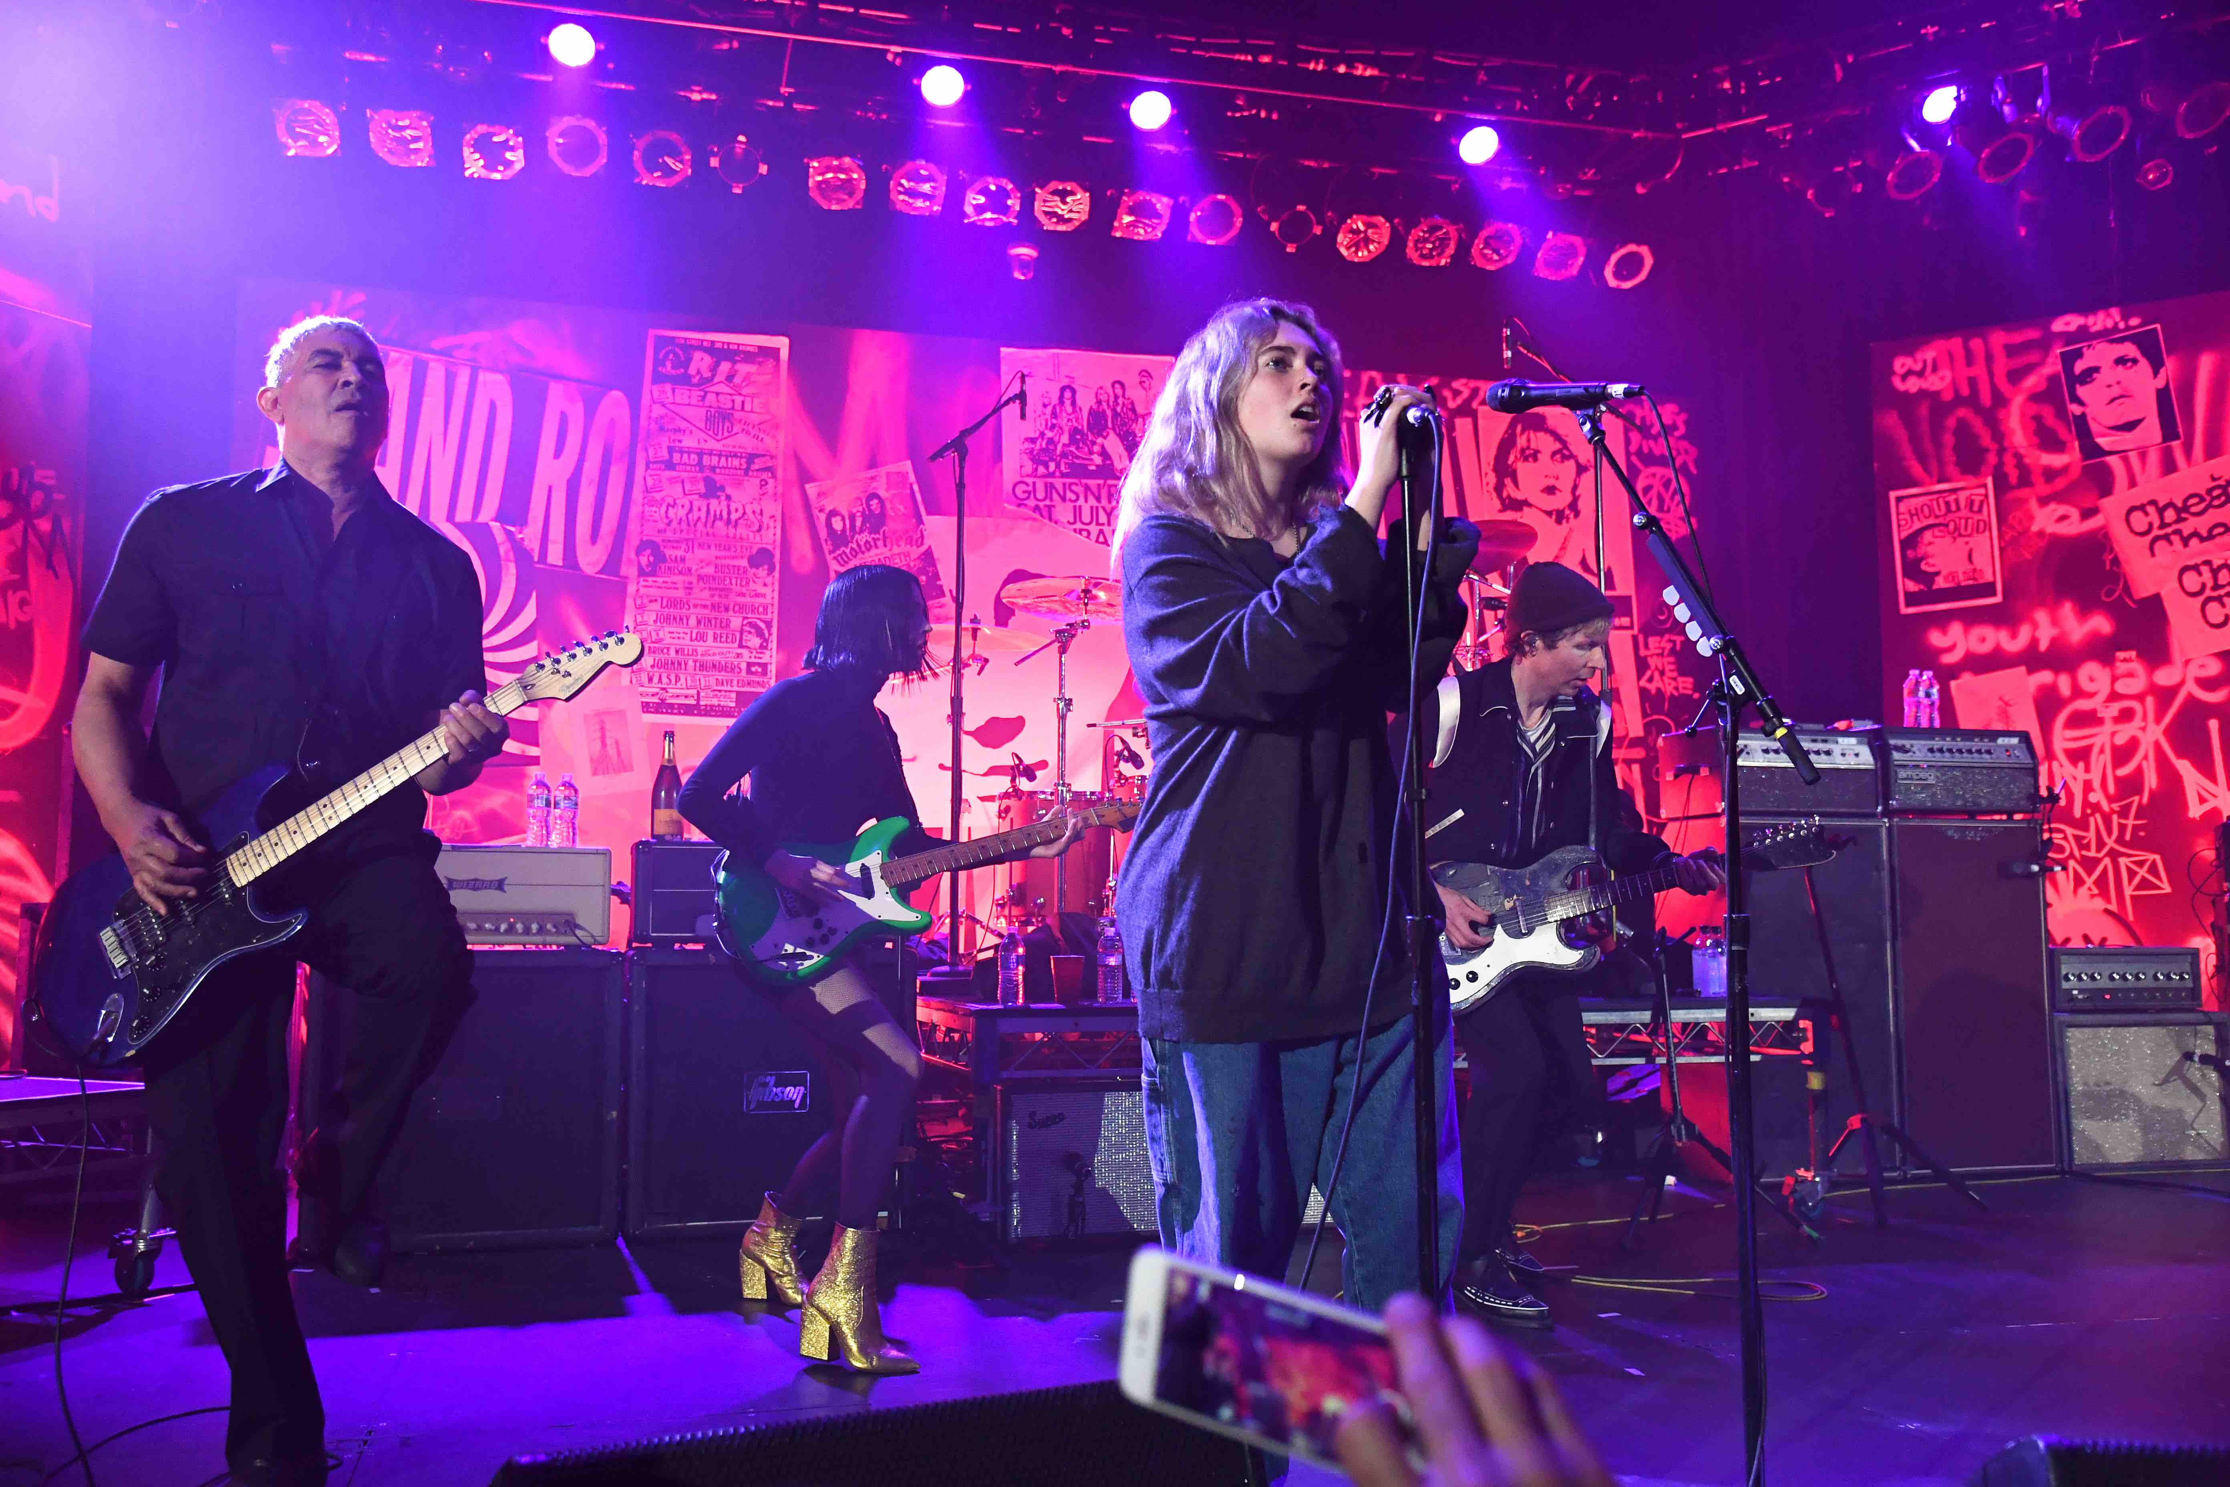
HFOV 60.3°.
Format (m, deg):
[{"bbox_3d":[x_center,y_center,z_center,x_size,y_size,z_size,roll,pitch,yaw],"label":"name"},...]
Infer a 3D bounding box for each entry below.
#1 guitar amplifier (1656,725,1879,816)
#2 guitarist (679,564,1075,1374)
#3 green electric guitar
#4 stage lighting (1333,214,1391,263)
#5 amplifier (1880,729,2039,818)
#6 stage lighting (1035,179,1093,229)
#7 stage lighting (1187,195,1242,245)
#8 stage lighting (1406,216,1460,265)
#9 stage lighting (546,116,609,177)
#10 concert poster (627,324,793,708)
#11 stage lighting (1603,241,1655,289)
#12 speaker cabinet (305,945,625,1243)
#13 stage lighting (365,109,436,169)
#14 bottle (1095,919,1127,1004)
[{"bbox_3d":[2.339,0.110,6.832,0.610,0.300,0.350,1,-6,-14],"label":"guitar amplifier"},{"bbox_3d":[-0.518,0.398,3.900,0.820,1.610,0.620,-3,-7,22],"label":"guitarist"},{"bbox_3d":[-0.331,0.235,3.929,0.990,0.325,0.075,-16,-28,-19],"label":"green electric guitar"},{"bbox_3d":[1.171,-2.509,9.333,0.265,0.290,0.275,2,-49,-17],"label":"stage lighting"},{"bbox_3d":[2.894,0.107,6.824,0.630,0.295,0.330,2,-6,-18],"label":"amplifier"},{"bbox_3d":[-0.259,-2.521,8.779,0.260,0.300,0.260,1,-48,-13],"label":"stage lighting"},{"bbox_3d":[0.430,-2.495,8.972,0.260,0.260,0.340,1,30,-16],"label":"stage lighting"},{"bbox_3d":[1.481,-2.421,9.149,0.250,0.250,0.300,0,26,-5],"label":"stage lighting"},{"bbox_3d":[-2.292,-2.569,8.206,0.260,0.260,0.340,1,22,-16],"label":"stage lighting"},{"bbox_3d":[-1.809,-0.977,8.583,0.624,1.752,0.010,3,-6,-16],"label":"concert poster"},{"bbox_3d":[2.477,-2.423,9.465,0.260,0.300,0.260,2,-48,-19],"label":"stage lighting"},{"bbox_3d":[-1.747,0.951,5.198,0.775,0.770,0.360,2,-6,-16],"label":"speaker cabinet"},{"bbox_3d":[-2.956,-2.548,8.014,0.260,0.260,0.340,1,24,-16],"label":"stage lighting"},{"bbox_3d":[-0.012,0.619,5.365,0.068,0.211,0.068,2,-6,-16],"label":"bottle"}]

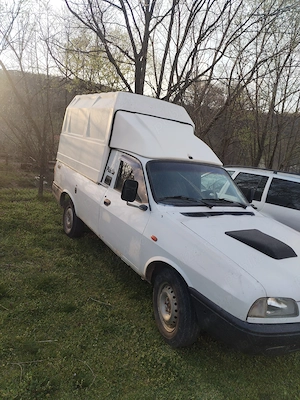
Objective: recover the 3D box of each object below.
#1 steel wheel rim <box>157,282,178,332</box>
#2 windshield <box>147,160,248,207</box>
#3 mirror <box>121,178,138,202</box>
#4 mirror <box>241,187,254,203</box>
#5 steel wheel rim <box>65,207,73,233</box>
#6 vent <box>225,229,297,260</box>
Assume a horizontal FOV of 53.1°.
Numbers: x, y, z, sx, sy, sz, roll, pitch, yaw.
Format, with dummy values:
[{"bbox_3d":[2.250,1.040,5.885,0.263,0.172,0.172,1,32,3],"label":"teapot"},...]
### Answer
[{"bbox_3d":[0.177,0.823,2.319,0.115,0.365,0.365,4,10,-23],"label":"steel wheel rim"},{"bbox_3d":[0.520,-0.180,3.139,1.230,0.110,0.540,2,55,-32],"label":"windshield"},{"bbox_3d":[-0.180,-0.080,2.679,0.135,0.185,0.060,3,10,-25],"label":"mirror"},{"bbox_3d":[1.190,-0.060,3.628,0.145,0.190,0.065,0,12,-40],"label":"mirror"},{"bbox_3d":[-1.144,0.292,4.420,0.115,0.360,0.360,2,11,-32],"label":"steel wheel rim"},{"bbox_3d":[0.883,0.318,2.360,0.370,0.070,0.450,2,23,-32],"label":"vent"}]

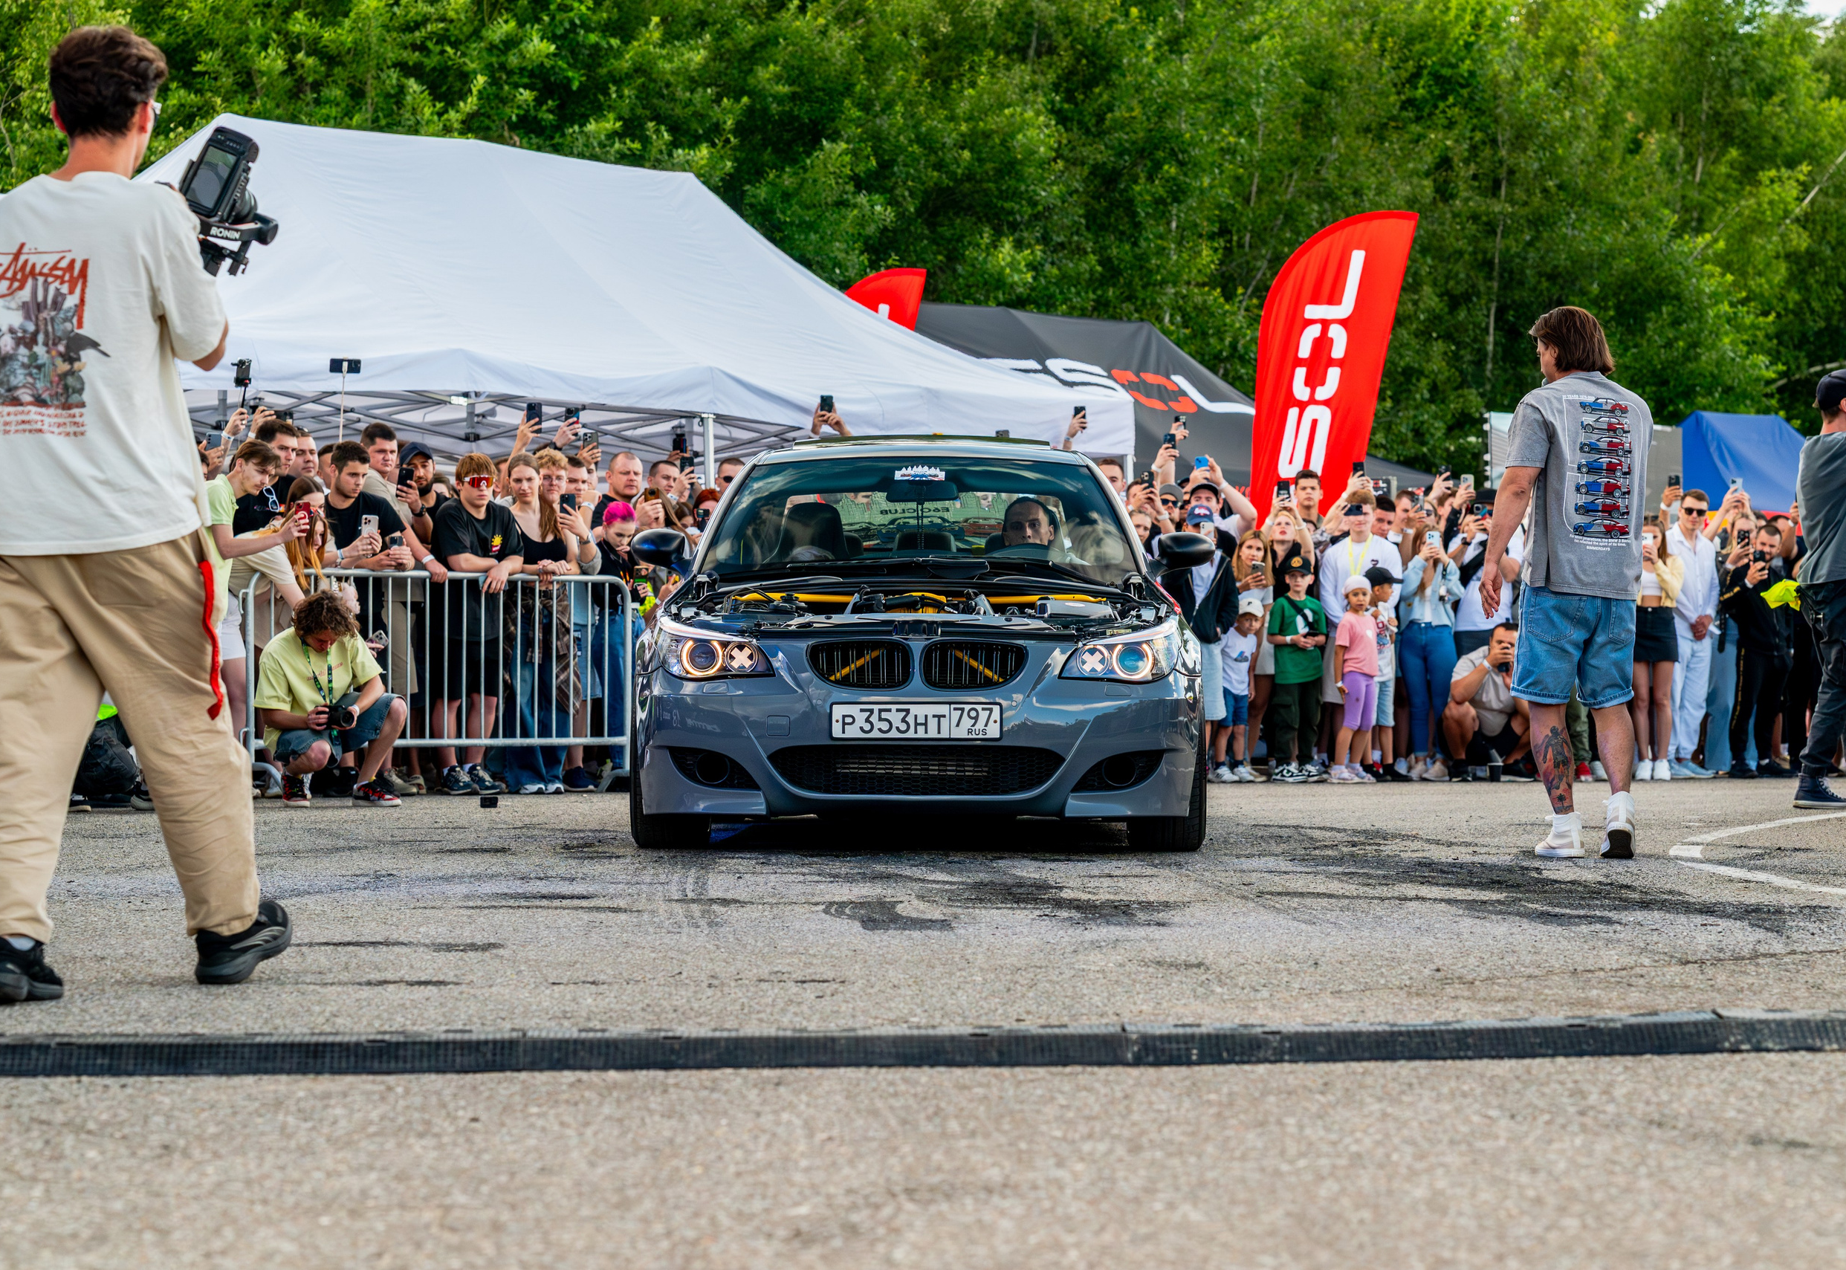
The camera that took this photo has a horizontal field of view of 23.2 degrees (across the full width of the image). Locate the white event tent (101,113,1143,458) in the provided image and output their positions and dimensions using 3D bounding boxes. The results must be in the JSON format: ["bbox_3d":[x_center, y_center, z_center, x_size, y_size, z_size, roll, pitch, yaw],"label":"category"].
[{"bbox_3d":[-2.780,-1.120,27.800,4.100,3.860,7.800,0,-1,42],"label":"white event tent"}]

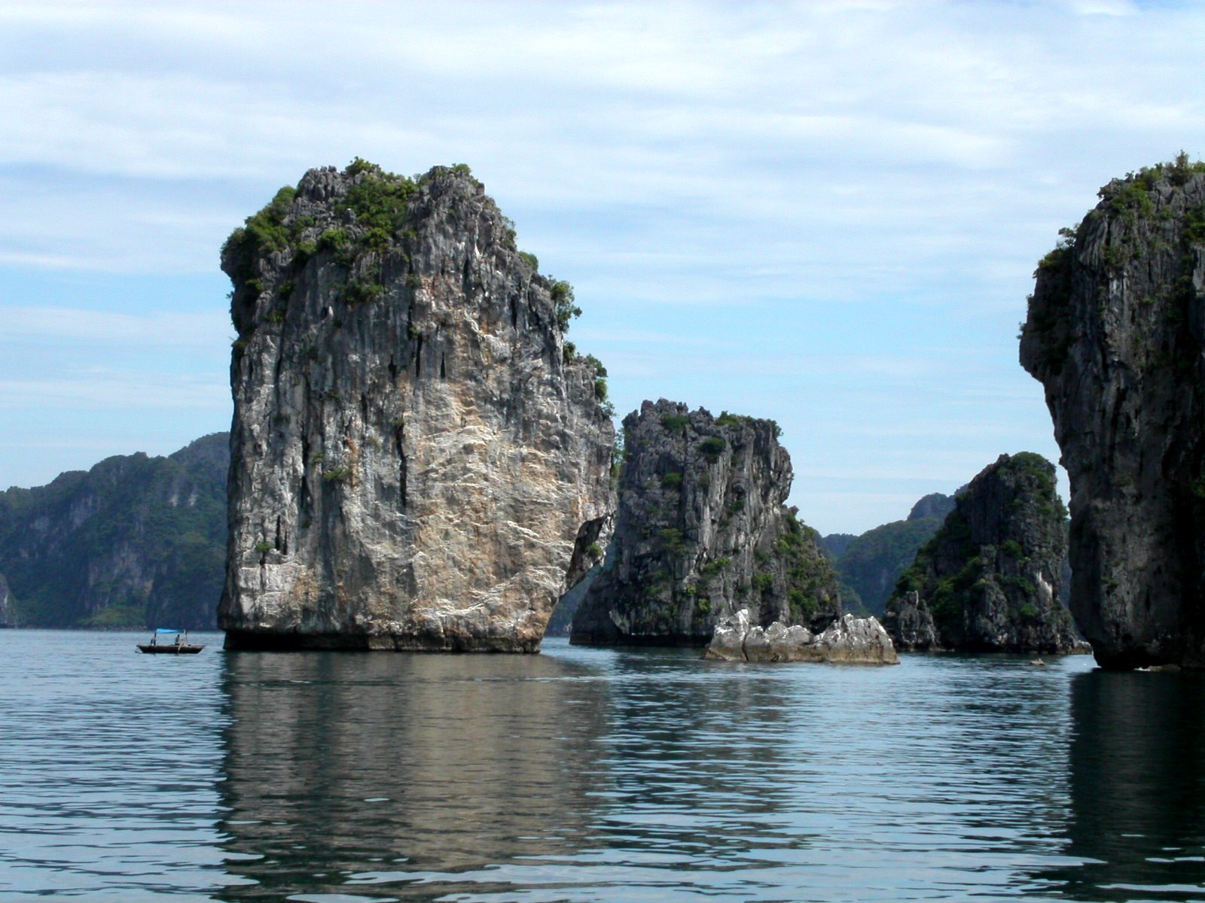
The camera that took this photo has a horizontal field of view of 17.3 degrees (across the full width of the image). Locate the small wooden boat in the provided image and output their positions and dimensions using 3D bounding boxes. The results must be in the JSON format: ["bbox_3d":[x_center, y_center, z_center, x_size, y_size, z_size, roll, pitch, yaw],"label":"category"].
[{"bbox_3d":[-33.696,14.892,310.000,5.350,2.000,1.550,1,-3,0],"label":"small wooden boat"}]

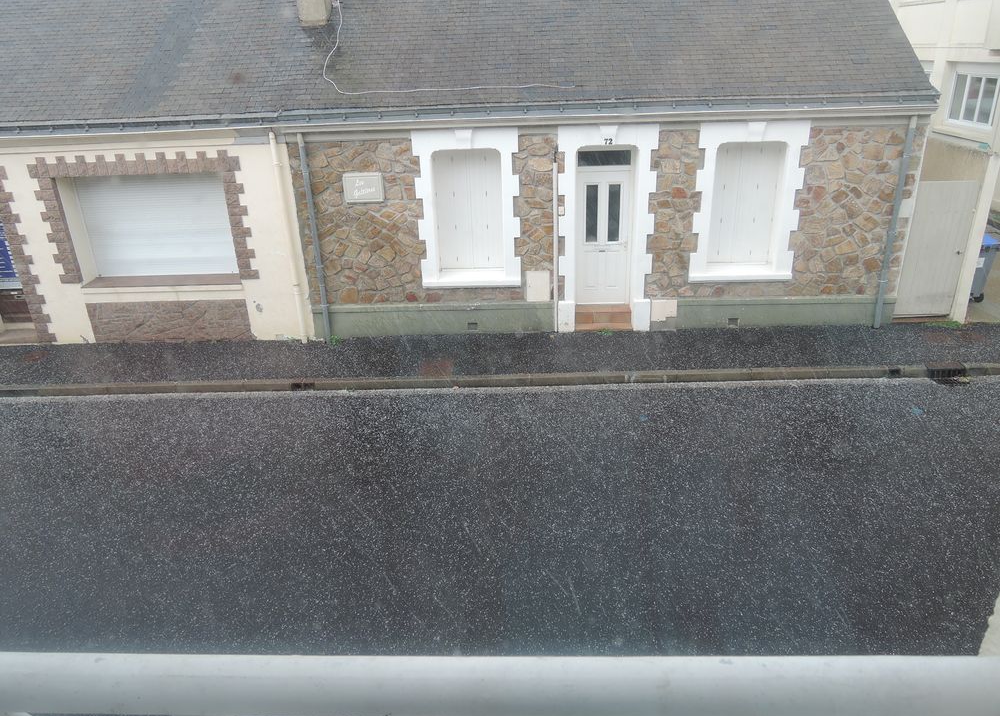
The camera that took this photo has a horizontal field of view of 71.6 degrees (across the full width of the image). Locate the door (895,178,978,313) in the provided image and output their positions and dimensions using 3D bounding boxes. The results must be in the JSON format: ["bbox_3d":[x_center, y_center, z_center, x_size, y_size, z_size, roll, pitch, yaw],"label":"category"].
[{"bbox_3d":[6.523,-1.604,10.388,0.851,2.056,0.060,-1,22,2],"label":"door"}]

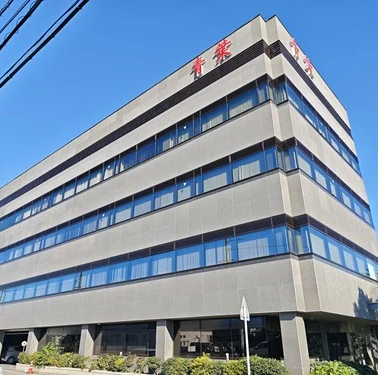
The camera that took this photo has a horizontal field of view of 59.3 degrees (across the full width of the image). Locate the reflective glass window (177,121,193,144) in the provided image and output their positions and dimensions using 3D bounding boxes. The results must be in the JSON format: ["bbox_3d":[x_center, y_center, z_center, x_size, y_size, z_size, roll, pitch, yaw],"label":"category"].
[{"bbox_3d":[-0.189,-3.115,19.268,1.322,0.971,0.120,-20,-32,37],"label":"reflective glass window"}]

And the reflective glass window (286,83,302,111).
[{"bbox_3d":[5.435,-4.282,16.787,0.120,1.140,1.790,-20,-32,37],"label":"reflective glass window"}]

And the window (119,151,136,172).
[{"bbox_3d":[-4.007,-1.621,21.949,1.760,1.009,0.100,-21,-32,37],"label":"window"}]

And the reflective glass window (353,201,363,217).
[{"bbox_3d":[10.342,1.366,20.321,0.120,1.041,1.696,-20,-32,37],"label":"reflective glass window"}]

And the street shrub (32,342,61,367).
[{"bbox_3d":[-8.365,9.803,19.500,1.450,1.200,1.150,-21,-32,37],"label":"street shrub"}]

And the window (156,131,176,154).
[{"bbox_3d":[-1.365,-2.686,19.940,1.739,1.116,0.100,-20,-32,37],"label":"window"}]

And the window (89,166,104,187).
[{"bbox_3d":[-6.806,-0.659,24.319,1.716,1.116,0.100,-20,-32,37],"label":"window"}]

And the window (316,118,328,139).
[{"bbox_3d":[7.511,-3.240,18.755,0.100,1.116,1.246,-20,-32,37],"label":"window"}]

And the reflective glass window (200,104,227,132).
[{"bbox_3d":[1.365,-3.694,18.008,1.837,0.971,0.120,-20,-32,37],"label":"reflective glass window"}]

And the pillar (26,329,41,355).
[{"bbox_3d":[-11.057,11.276,23.620,0.588,2.415,0.564,-20,-32,37],"label":"pillar"}]

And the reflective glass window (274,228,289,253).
[{"bbox_3d":[3.568,2.061,12.762,0.524,1.027,0.100,-21,-32,37],"label":"reflective glass window"}]

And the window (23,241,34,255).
[{"bbox_3d":[-13.880,5.286,28.860,1.790,1.140,0.120,-20,-32,37],"label":"window"}]

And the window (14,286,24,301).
[{"bbox_3d":[-14.687,9.271,28.760,1.715,1.105,0.120,-21,-32,37],"label":"window"}]

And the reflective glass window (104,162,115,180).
[{"bbox_3d":[-5.642,-1.093,23.382,1.257,1.116,0.100,-20,-32,37],"label":"reflective glass window"}]

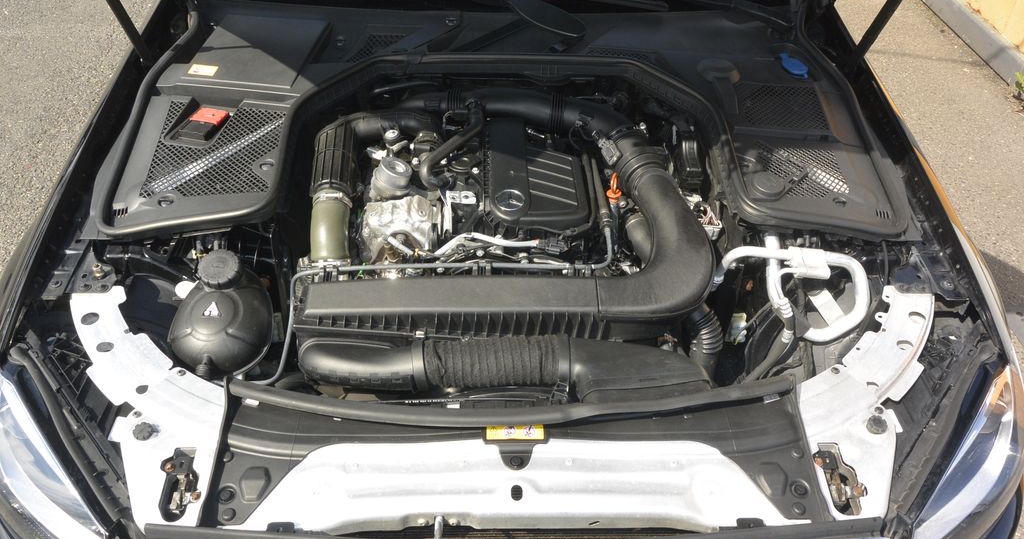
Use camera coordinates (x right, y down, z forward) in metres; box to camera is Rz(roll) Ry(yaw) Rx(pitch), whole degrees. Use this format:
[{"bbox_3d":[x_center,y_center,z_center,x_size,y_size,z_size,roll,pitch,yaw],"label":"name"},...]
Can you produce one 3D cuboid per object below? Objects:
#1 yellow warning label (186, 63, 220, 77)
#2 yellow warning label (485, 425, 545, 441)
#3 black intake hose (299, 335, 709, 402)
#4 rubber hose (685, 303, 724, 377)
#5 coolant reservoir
[{"bbox_3d":[-0.579,-0.374,1.443,0.049,0.002,0.031,6,49,3],"label":"yellow warning label"},{"bbox_3d":[0.005,0.215,1.016,0.077,0.002,0.022,0,56,-2],"label":"yellow warning label"},{"bbox_3d":[-0.013,0.147,1.153,0.615,0.095,0.100,0,41,-2],"label":"black intake hose"},{"bbox_3d":[0.322,0.117,1.283,0.065,0.140,0.075,0,41,-2],"label":"rubber hose"},{"bbox_3d":[-0.472,0.074,1.244,0.168,0.205,0.170,0,41,-2],"label":"coolant reservoir"}]

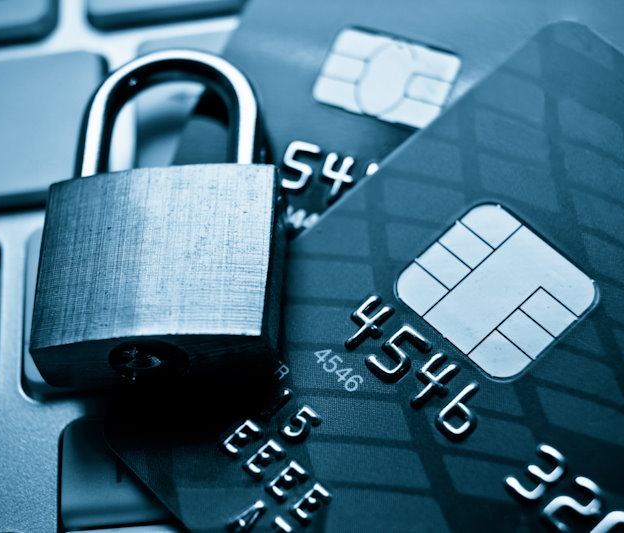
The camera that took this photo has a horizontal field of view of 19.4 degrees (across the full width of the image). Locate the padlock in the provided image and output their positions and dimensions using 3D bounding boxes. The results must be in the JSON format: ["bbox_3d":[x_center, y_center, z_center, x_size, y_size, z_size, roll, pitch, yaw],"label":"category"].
[{"bbox_3d":[-0.011,-0.005,0.147,0.018,0.008,0.030,-4,58,11],"label":"padlock"}]

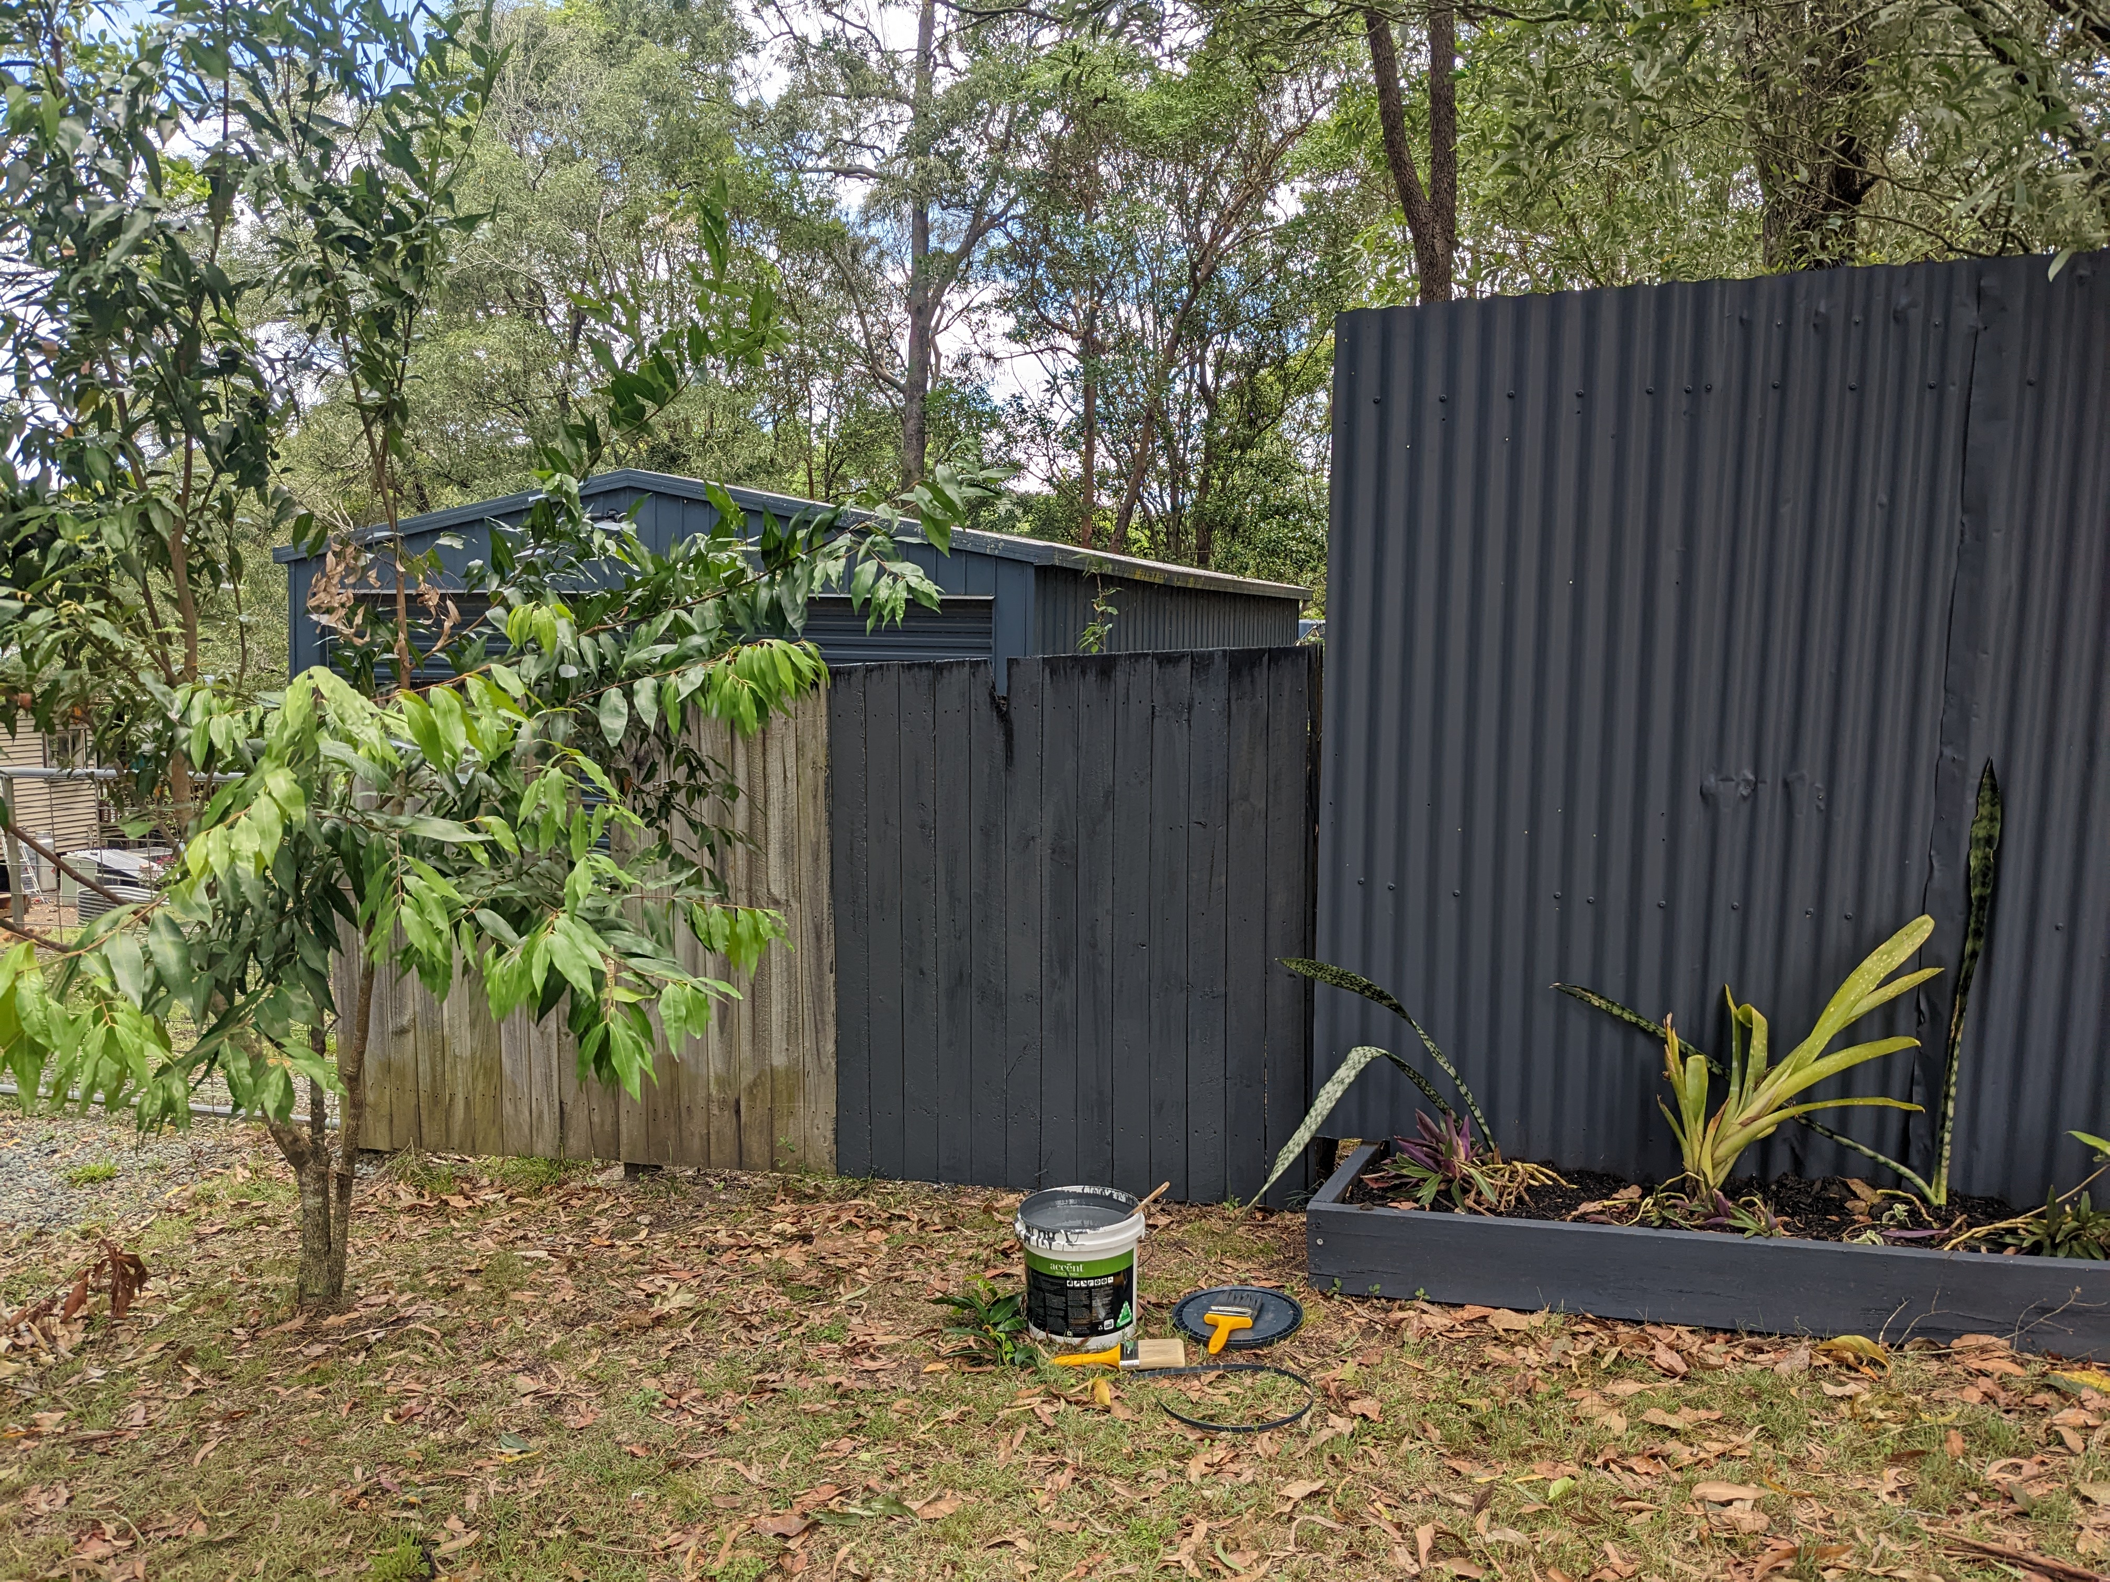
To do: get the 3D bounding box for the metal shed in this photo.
[{"bbox_3d":[-1.397,-0.930,14.785,5.860,3.073,8.500,3,6,19],"label":"metal shed"}]

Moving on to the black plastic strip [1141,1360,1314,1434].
[{"bbox_3d":[0.320,1.135,3.088,0.308,0.014,0.238,-4,7,0],"label":"black plastic strip"}]

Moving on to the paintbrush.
[{"bbox_3d":[0.126,1.119,3.282,0.264,0.024,0.080,-4,7,1],"label":"paintbrush"}]

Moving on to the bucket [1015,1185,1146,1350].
[{"bbox_3d":[0.057,0.995,3.414,0.267,0.262,0.267,-1,6,3],"label":"bucket"}]

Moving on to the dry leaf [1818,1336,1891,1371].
[{"bbox_3d":[1.481,1.042,3.052,0.132,0.046,0.055,1,7,20],"label":"dry leaf"}]

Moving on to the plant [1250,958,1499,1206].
[{"bbox_3d":[0.721,0.650,3.700,0.500,0.500,0.260,3,6,19],"label":"plant"}]

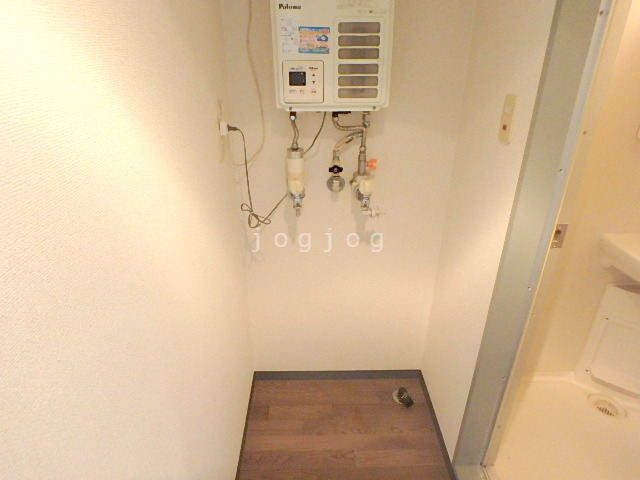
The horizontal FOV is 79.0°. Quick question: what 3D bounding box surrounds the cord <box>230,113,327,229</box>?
[{"bbox_3d":[-0.132,-0.231,1.338,0.310,0.410,0.130,0,25,-1],"label":"cord"}]

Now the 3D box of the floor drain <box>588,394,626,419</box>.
[{"bbox_3d":[1.311,0.768,1.774,0.143,0.020,0.143,0,25,-1],"label":"floor drain"}]

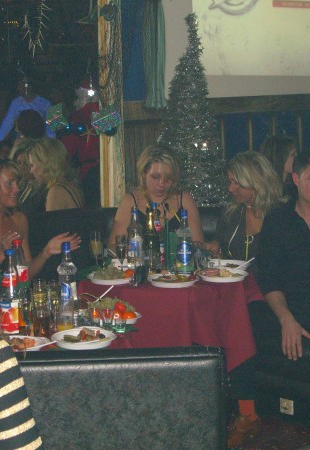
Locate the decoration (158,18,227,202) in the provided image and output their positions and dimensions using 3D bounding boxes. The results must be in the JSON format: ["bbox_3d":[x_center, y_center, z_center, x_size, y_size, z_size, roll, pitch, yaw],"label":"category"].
[{"bbox_3d":[0.213,-0.663,6.700,0.398,1.071,0.398,-1,9,0],"label":"decoration"}]

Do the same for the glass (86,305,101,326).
[{"bbox_3d":[-0.224,0.332,4.319,0.052,0.075,0.052,0,9,0],"label":"glass"}]

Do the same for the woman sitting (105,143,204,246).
[{"bbox_3d":[0.003,0.243,5.883,0.470,1.250,0.650,-1,9,-2],"label":"woman sitting"}]

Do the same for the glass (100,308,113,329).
[{"bbox_3d":[-0.178,0.345,4.337,0.048,0.066,0.048,-1,9,0],"label":"glass"}]

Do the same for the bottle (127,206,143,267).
[{"bbox_3d":[-0.091,0.060,5.437,0.069,0.282,0.069,-1,9,0],"label":"bottle"}]

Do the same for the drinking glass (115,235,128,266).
[{"bbox_3d":[-0.155,0.122,5.478,0.055,0.155,0.055,-1,9,0],"label":"drinking glass"}]

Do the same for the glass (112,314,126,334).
[{"bbox_3d":[-0.131,0.358,4.262,0.049,0.062,0.049,-1,9,0],"label":"glass"}]

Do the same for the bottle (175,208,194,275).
[{"bbox_3d":[0.135,0.073,5.316,0.081,0.290,0.081,-1,9,0],"label":"bottle"}]

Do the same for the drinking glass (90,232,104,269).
[{"bbox_3d":[-0.272,0.113,5.450,0.060,0.170,0.060,0,9,0],"label":"drinking glass"}]

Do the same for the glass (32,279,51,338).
[{"bbox_3d":[-0.390,0.285,4.013,0.061,0.195,0.061,-1,8,0],"label":"glass"}]

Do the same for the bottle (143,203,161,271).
[{"bbox_3d":[-0.012,0.058,5.334,0.083,0.310,0.083,0,9,0],"label":"bottle"}]

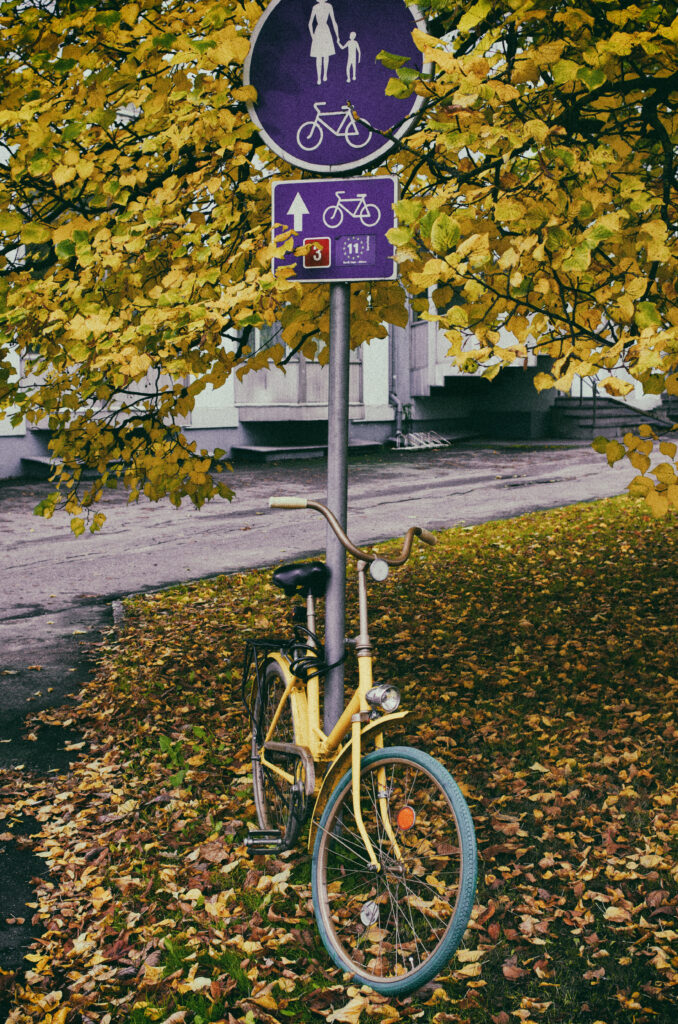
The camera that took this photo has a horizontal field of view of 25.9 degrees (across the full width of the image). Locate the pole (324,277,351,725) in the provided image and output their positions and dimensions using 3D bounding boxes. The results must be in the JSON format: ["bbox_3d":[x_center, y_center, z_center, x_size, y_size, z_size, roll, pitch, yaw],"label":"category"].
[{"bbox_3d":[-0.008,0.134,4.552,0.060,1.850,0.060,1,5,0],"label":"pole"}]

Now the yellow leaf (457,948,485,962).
[{"bbox_3d":[0.337,1.136,3.780,0.072,0.020,0.055,0,5,0],"label":"yellow leaf"}]

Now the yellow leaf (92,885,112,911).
[{"bbox_3d":[-0.668,1.087,4.150,0.063,0.042,0.055,0,5,0],"label":"yellow leaf"}]

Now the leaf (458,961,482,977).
[{"bbox_3d":[0.330,1.144,3.700,0.065,0.023,0.055,0,5,0],"label":"leaf"}]

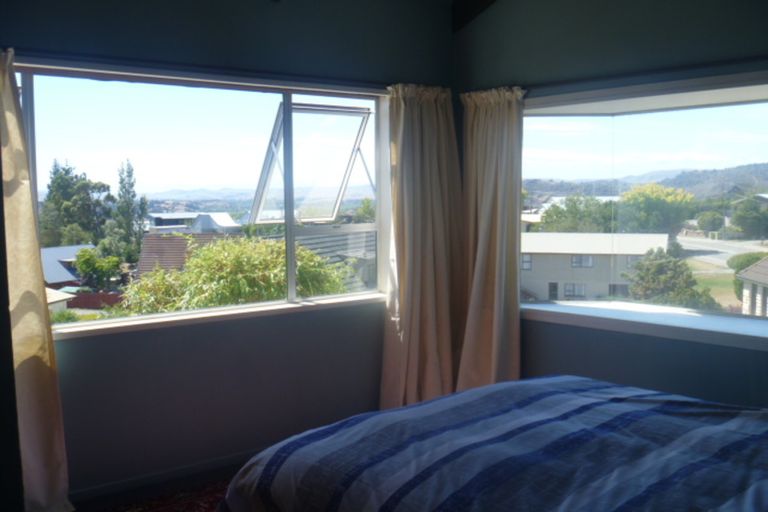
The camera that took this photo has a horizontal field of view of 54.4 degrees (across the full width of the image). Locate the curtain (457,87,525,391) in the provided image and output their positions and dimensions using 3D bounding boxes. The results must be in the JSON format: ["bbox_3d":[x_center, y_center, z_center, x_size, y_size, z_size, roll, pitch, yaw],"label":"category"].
[{"bbox_3d":[0.618,0.012,4.578,0.150,2.020,0.470,-6,7,-45],"label":"curtain"}]

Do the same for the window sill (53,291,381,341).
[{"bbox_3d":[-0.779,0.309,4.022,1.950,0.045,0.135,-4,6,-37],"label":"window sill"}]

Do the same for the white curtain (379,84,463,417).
[{"bbox_3d":[0.254,0.004,4.600,0.570,2.040,0.160,-4,6,-37],"label":"white curtain"}]

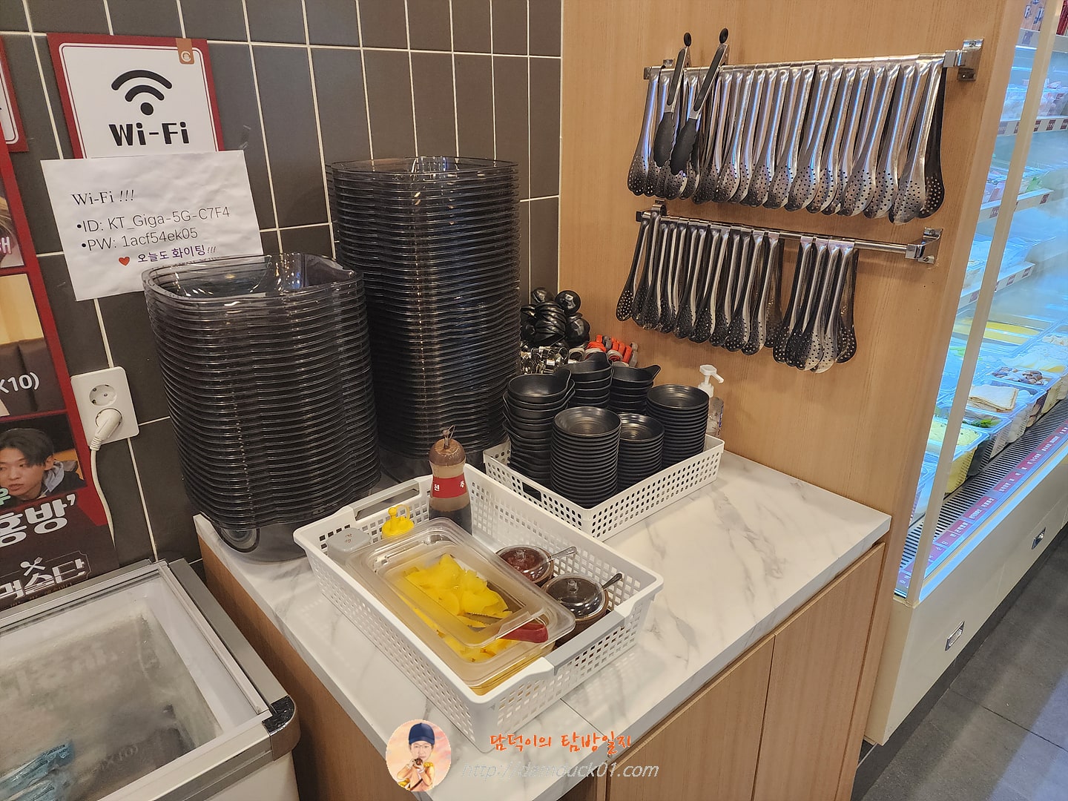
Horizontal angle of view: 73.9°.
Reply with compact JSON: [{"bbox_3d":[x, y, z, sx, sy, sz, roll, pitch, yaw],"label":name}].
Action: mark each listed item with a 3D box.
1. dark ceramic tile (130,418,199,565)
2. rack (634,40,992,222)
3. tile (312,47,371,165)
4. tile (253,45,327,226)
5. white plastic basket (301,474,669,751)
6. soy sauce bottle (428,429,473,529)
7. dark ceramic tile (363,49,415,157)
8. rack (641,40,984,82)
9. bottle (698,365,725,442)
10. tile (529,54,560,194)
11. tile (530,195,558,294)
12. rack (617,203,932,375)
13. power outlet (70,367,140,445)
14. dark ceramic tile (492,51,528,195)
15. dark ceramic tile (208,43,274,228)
[{"bbox_3d":[-0.664,0.174,1.314,0.100,0.300,0.010,-19,29,-38],"label":"dark ceramic tile"},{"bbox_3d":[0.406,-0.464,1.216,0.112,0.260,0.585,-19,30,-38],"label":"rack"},{"bbox_3d":[-0.357,-0.495,1.337,0.100,0.300,0.010,-19,29,-38],"label":"tile"},{"bbox_3d":[-0.434,-0.468,1.272,0.100,0.300,0.010,-19,29,-38],"label":"tile"},{"bbox_3d":[-0.089,0.262,1.023,0.330,0.118,0.450,-19,30,-38],"label":"white plastic basket"},{"bbox_3d":[-0.142,0.148,1.203,0.073,0.220,0.073,-3,23,-7],"label":"soy sauce bottle"},{"bbox_3d":[-0.279,-0.515,1.385,0.100,0.300,0.010,-19,30,-38],"label":"dark ceramic tile"},{"bbox_3d":[0.422,-0.559,1.192,0.068,0.060,0.575,-19,30,-38],"label":"rack"},{"bbox_3d":[0.358,0.021,1.486,0.073,0.200,0.085,-10,25,-22],"label":"bottle"},{"bbox_3d":[0.023,-0.620,1.632,0.094,0.300,0.010,-19,30,-38],"label":"tile"},{"bbox_3d":[0.024,-0.350,1.772,0.096,0.300,0.010,-19,29,-38],"label":"tile"},{"bbox_3d":[0.412,-0.224,1.344,0.120,0.255,0.590,-19,29,-38],"label":"rack"},{"bbox_3d":[-0.712,0.012,1.185,0.077,0.123,0.013,-19,29,-38],"label":"power outlet"},{"bbox_3d":[-0.051,-0.594,1.572,0.100,0.300,0.010,-19,30,-38],"label":"dark ceramic tile"},{"bbox_3d":[-0.508,-0.436,1.198,0.100,0.300,0.010,-19,30,-38],"label":"dark ceramic tile"}]

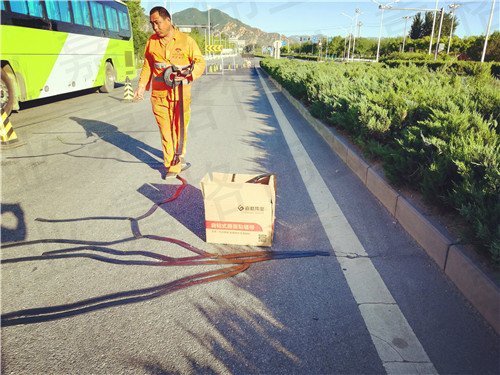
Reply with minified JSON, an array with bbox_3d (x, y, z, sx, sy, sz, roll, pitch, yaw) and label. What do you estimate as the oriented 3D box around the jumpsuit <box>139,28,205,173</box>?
[{"bbox_3d":[-0.820,-0.900,3.979,0.640,1.460,0.420,7,21,19],"label":"jumpsuit"}]

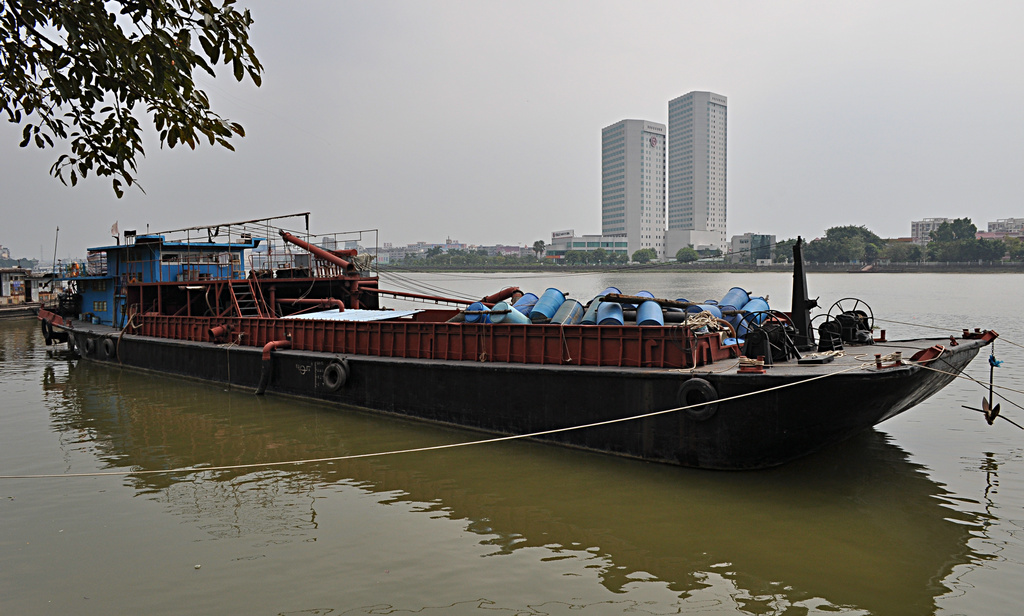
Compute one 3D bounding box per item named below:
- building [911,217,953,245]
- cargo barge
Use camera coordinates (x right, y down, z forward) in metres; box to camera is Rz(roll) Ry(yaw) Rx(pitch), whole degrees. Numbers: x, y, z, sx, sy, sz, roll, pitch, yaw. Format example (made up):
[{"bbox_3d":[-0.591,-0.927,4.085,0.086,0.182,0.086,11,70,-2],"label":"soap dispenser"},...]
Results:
[{"bbox_3d":[307.000,-48.824,556.053,24.000,31.500,15.000,0,4,6],"label":"building"},{"bbox_3d":[-5.330,-0.045,26.028,36.500,5.900,7.500,3,4,38],"label":"cargo barge"}]

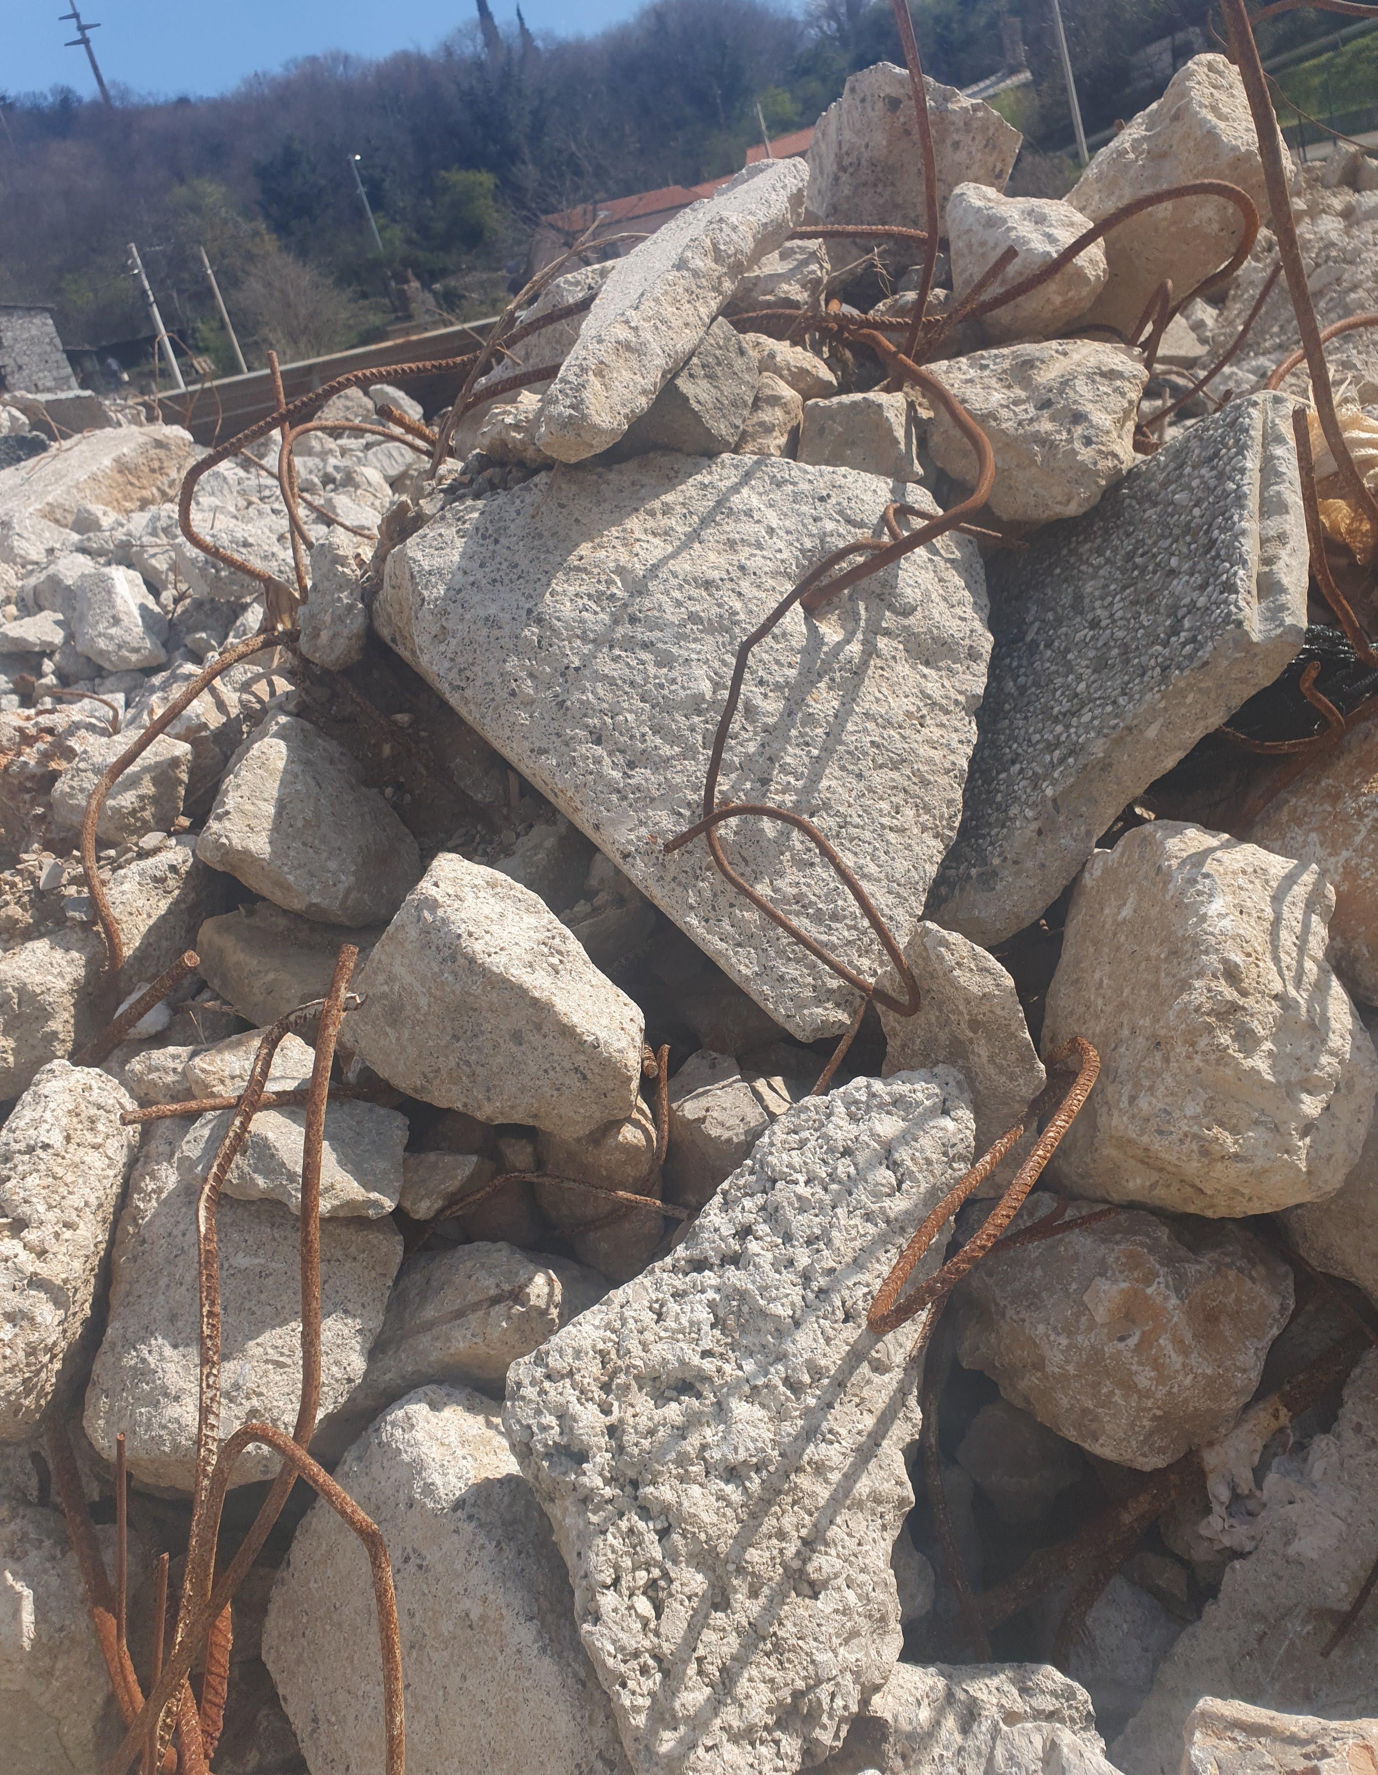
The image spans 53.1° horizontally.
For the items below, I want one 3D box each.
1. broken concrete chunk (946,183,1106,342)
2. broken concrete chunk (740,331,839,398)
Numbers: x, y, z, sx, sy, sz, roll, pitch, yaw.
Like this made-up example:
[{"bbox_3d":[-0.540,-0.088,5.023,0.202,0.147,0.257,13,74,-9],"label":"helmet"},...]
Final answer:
[{"bbox_3d":[0.476,-0.881,1.950,0.215,0.220,0.200,-10,18,18],"label":"broken concrete chunk"},{"bbox_3d":[0.126,-0.679,1.800,0.125,0.100,0.120,-13,18,9],"label":"broken concrete chunk"}]

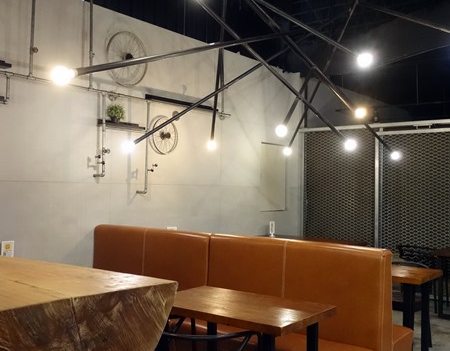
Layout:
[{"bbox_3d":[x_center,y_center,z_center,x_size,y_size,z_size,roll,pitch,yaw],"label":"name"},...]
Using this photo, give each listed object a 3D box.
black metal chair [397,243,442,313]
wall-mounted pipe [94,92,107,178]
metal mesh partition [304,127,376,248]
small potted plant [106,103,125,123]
[{"bbox_3d":[2.419,1.255,6.493,0.556,0.762,0.546,0,-1,38],"label":"black metal chair"},{"bbox_3d":[-1.281,-0.414,5.430,0.196,0.906,0.062,0,-1,38],"label":"wall-mounted pipe"},{"bbox_3d":[1.817,0.444,8.460,1.339,2.441,0.062,0,-1,38],"label":"metal mesh partition"},{"bbox_3d":[-1.162,-0.663,5.566,0.196,0.196,0.196,1,-1,0],"label":"small potted plant"}]

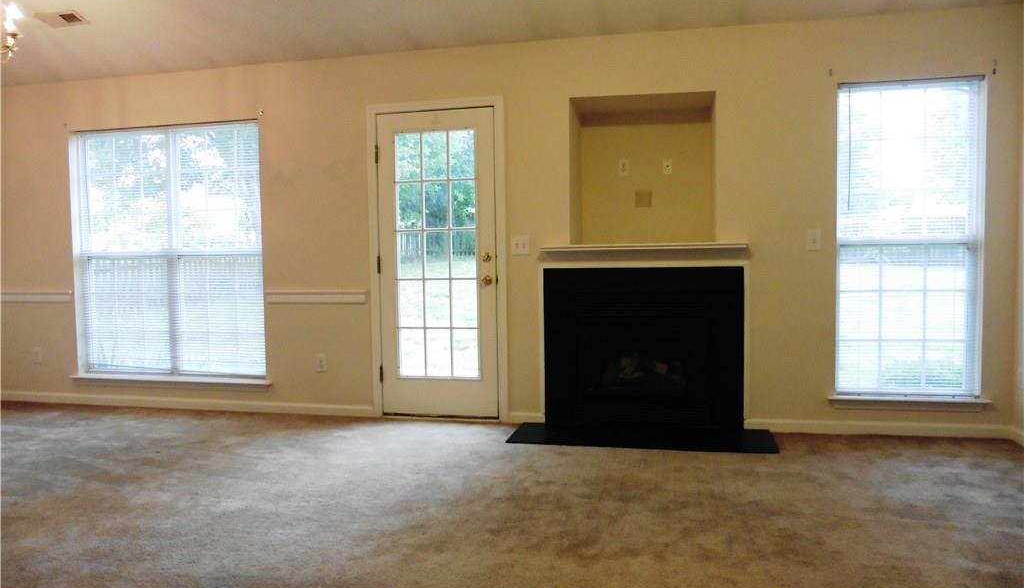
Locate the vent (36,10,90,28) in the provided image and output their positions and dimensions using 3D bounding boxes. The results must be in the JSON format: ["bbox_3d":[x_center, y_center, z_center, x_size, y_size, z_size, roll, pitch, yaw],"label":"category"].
[{"bbox_3d":[-2.850,-1.740,4.510,0.295,0.022,0.148,0,-14,12],"label":"vent"}]

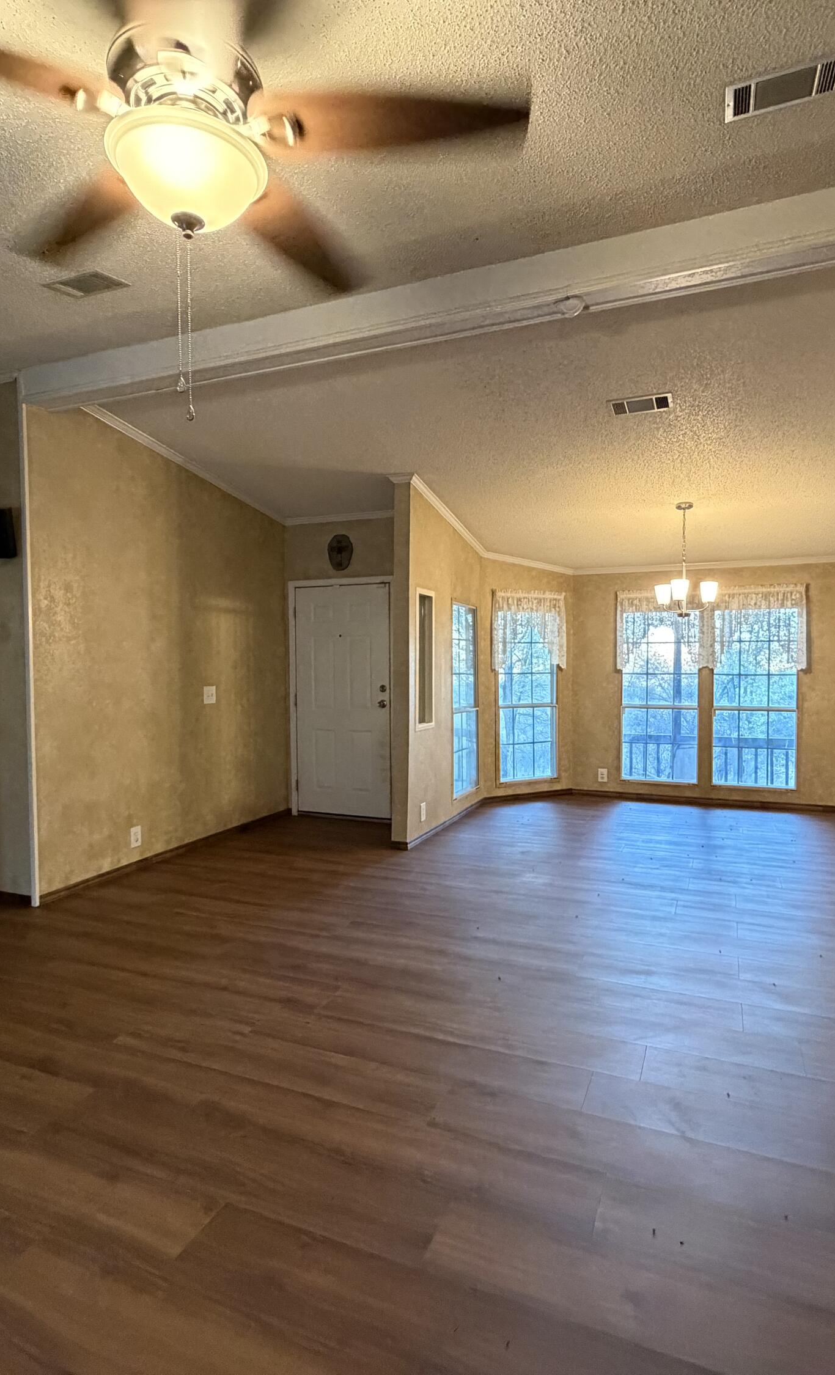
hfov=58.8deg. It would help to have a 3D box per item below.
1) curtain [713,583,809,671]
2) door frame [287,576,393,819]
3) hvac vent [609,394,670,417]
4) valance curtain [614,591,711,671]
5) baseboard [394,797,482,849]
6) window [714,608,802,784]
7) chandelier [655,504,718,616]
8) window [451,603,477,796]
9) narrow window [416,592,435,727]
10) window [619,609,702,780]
[{"bbox_3d":[3.236,-0.562,7.024,0.832,0.812,0.100,1,2,23],"label":"curtain"},{"bbox_3d":[-0.653,0.105,6.477,1.069,2.084,0.120,1,2,23],"label":"door frame"},{"bbox_3d":[1.281,-1.611,4.232,0.330,0.025,0.185,1,-6,23],"label":"hvac vent"},{"bbox_3d":[2.426,-0.569,7.368,0.902,0.795,0.100,1,2,23],"label":"valance curtain"},{"bbox_3d":[0.254,1.106,6.176,0.090,0.056,1.840,1,3,24],"label":"baseboard"},{"bbox_3d":[3.106,0.082,6.827,0.710,1.680,0.060,1,3,24],"label":"window"},{"bbox_3d":[2.100,-0.985,5.801,0.450,0.870,0.450,1,2,23],"label":"chandelier"},{"bbox_3d":[0.403,0.123,6.443,0.060,1.650,0.660,1,3,24],"label":"window"},{"bbox_3d":[0.053,-0.209,5.728,0.080,1.053,0.360,1,3,22],"label":"narrow window"},{"bbox_3d":[2.442,0.086,7.478,0.772,1.785,0.090,1,2,23],"label":"window"}]

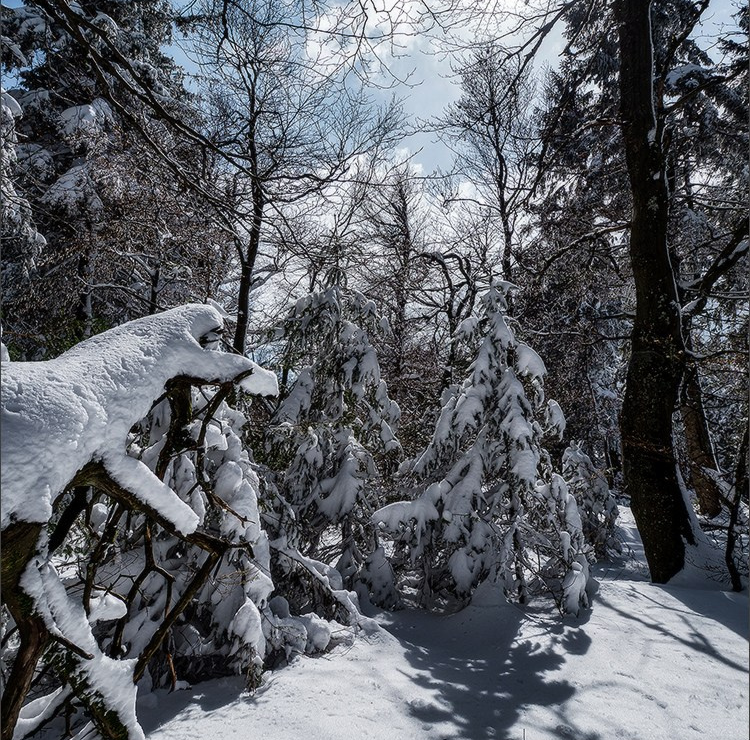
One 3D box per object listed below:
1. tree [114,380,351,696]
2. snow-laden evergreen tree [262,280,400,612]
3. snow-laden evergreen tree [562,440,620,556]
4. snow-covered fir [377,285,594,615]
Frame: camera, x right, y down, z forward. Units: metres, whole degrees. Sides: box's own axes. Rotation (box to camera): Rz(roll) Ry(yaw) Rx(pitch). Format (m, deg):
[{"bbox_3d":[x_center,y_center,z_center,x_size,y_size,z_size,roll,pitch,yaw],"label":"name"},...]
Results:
[{"bbox_3d":[-1.261,1.165,4.497,1.950,2.390,1.750,0,-9,0],"label":"tree"},{"bbox_3d":[-0.548,0.719,6.738,1.750,4.092,1.750,0,-9,0],"label":"snow-laden evergreen tree"},{"bbox_3d":[3.636,2.294,9.362,1.200,1.959,1.200,0,-9,0],"label":"snow-laden evergreen tree"},{"bbox_3d":[1.276,0.753,6.216,2.350,3.833,2.200,0,-9,0],"label":"snow-covered fir"}]

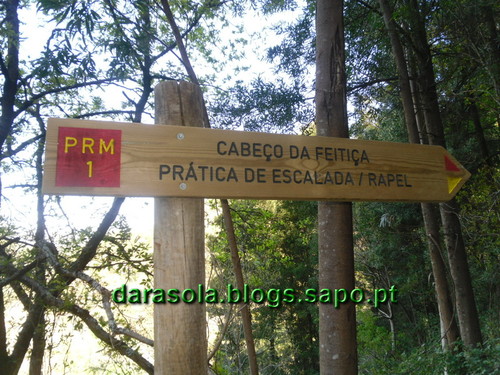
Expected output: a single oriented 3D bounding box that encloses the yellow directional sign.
[{"bbox_3d":[0.101,-0.045,0.954,1.047,0.150,0.035,1,-12,-18],"label":"yellow directional sign"}]

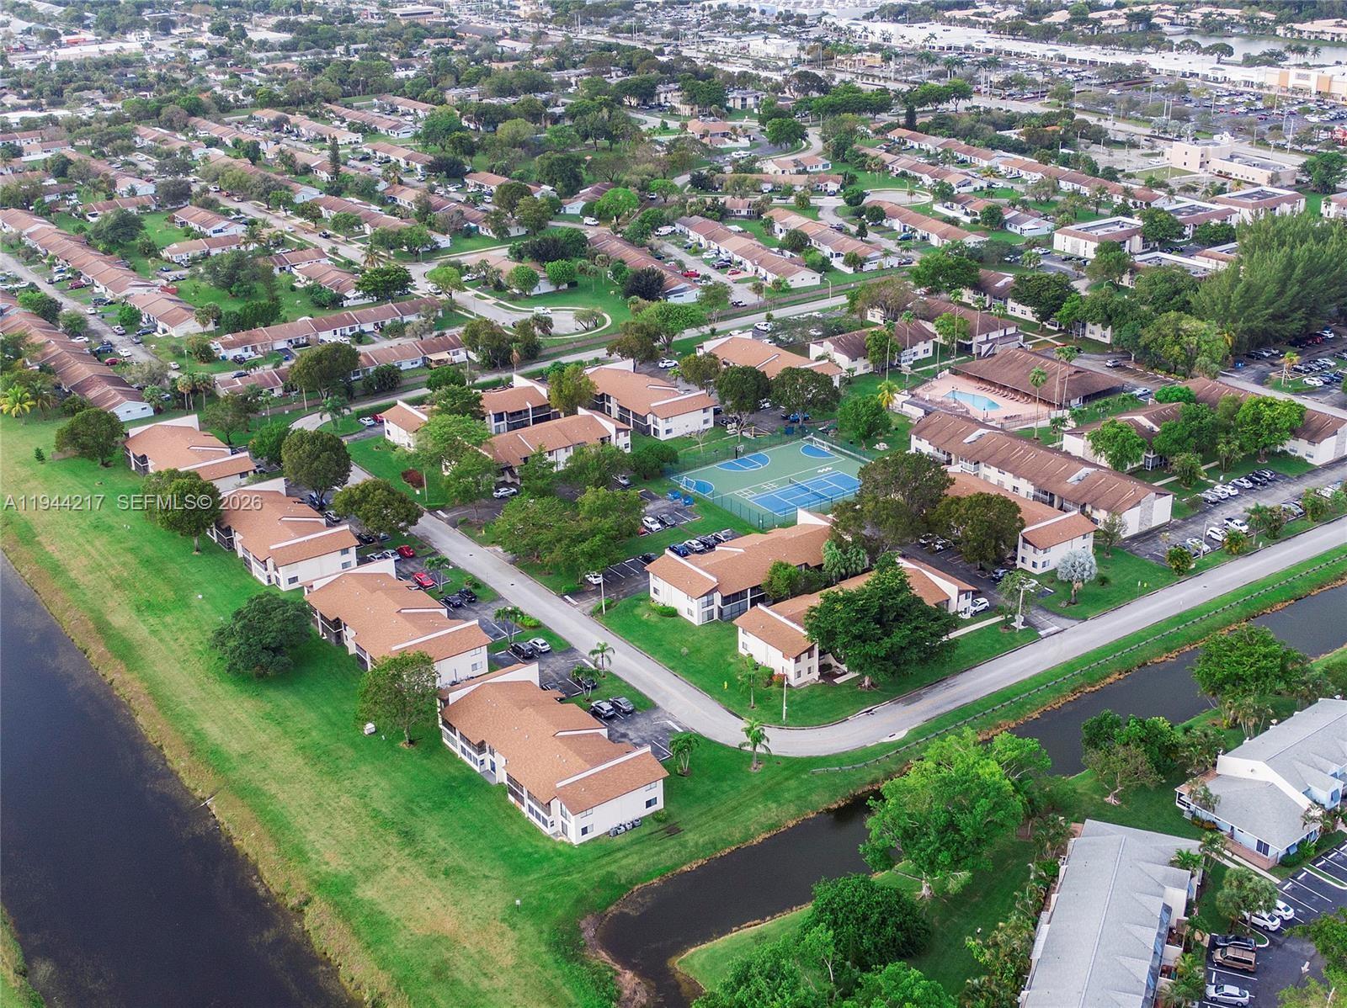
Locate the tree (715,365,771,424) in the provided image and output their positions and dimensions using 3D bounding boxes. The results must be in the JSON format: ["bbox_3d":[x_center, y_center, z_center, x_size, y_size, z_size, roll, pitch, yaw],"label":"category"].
[{"bbox_3d":[15.798,-24.260,359.854,11.900,13.000,11.900,0,24,3],"label":"tree"}]

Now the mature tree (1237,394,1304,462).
[{"bbox_3d":[123.431,-15.400,327.964,14.000,13.300,13.300,-2,23,0],"label":"mature tree"}]

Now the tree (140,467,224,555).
[{"bbox_3d":[-91.595,2.578,301.553,13.200,14.800,13.200,-9,25,-17],"label":"tree"}]

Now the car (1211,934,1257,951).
[{"bbox_3d":[68.152,53.719,193.182,4.650,1.480,1.850,6,25,16],"label":"car"}]

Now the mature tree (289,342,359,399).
[{"bbox_3d":[-82.940,-30.980,378.980,16.150,12.730,16.150,-6,24,-12],"label":"mature tree"}]

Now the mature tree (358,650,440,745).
[{"bbox_3d":[-40.090,29.250,233.190,11.640,14.260,11.640,-6,23,-10],"label":"mature tree"}]

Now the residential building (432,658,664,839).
[{"bbox_3d":[-18.651,34.238,229.063,17.600,7.600,39.800,-17,27,-31],"label":"residential building"}]

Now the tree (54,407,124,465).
[{"bbox_3d":[-126.724,-14.406,346.521,13.800,12.780,13.800,-2,23,0],"label":"tree"}]

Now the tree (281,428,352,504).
[{"bbox_3d":[-70.910,-6.580,317.680,13.480,15.350,13.480,-7,24,-12],"label":"tree"}]

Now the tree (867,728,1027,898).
[{"bbox_3d":[33.089,39.180,195.642,19.760,21.300,19.760,-2,23,0],"label":"tree"}]

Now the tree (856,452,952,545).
[{"bbox_3d":[43.038,-0.908,296.907,17.620,16.300,17.620,-2,23,0],"label":"tree"}]

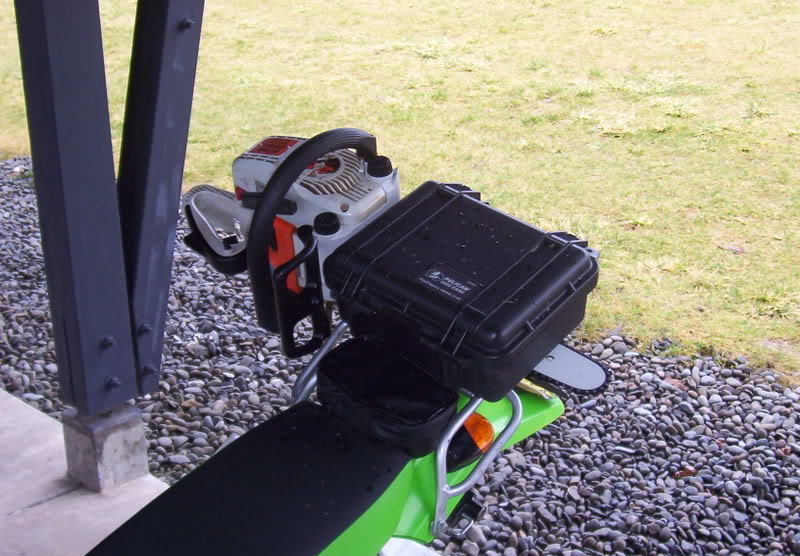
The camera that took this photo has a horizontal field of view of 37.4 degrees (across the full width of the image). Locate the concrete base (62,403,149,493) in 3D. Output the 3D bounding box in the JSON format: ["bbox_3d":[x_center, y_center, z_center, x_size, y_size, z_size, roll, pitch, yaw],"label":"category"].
[{"bbox_3d":[-0.800,0.457,3.218,0.154,0.173,0.154,-17,24,-41],"label":"concrete base"}]

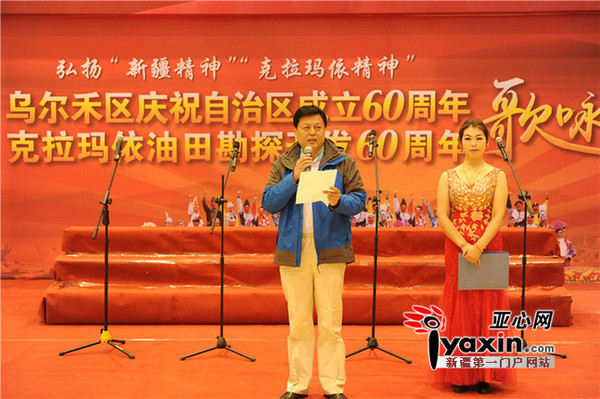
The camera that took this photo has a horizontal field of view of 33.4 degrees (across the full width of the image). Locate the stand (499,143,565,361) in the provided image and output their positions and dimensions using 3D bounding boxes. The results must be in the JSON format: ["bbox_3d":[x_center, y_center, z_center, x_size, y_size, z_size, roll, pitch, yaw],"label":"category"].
[{"bbox_3d":[1.568,0.348,7.356,0.546,1.597,0.573,-1,3,-24],"label":"stand"}]

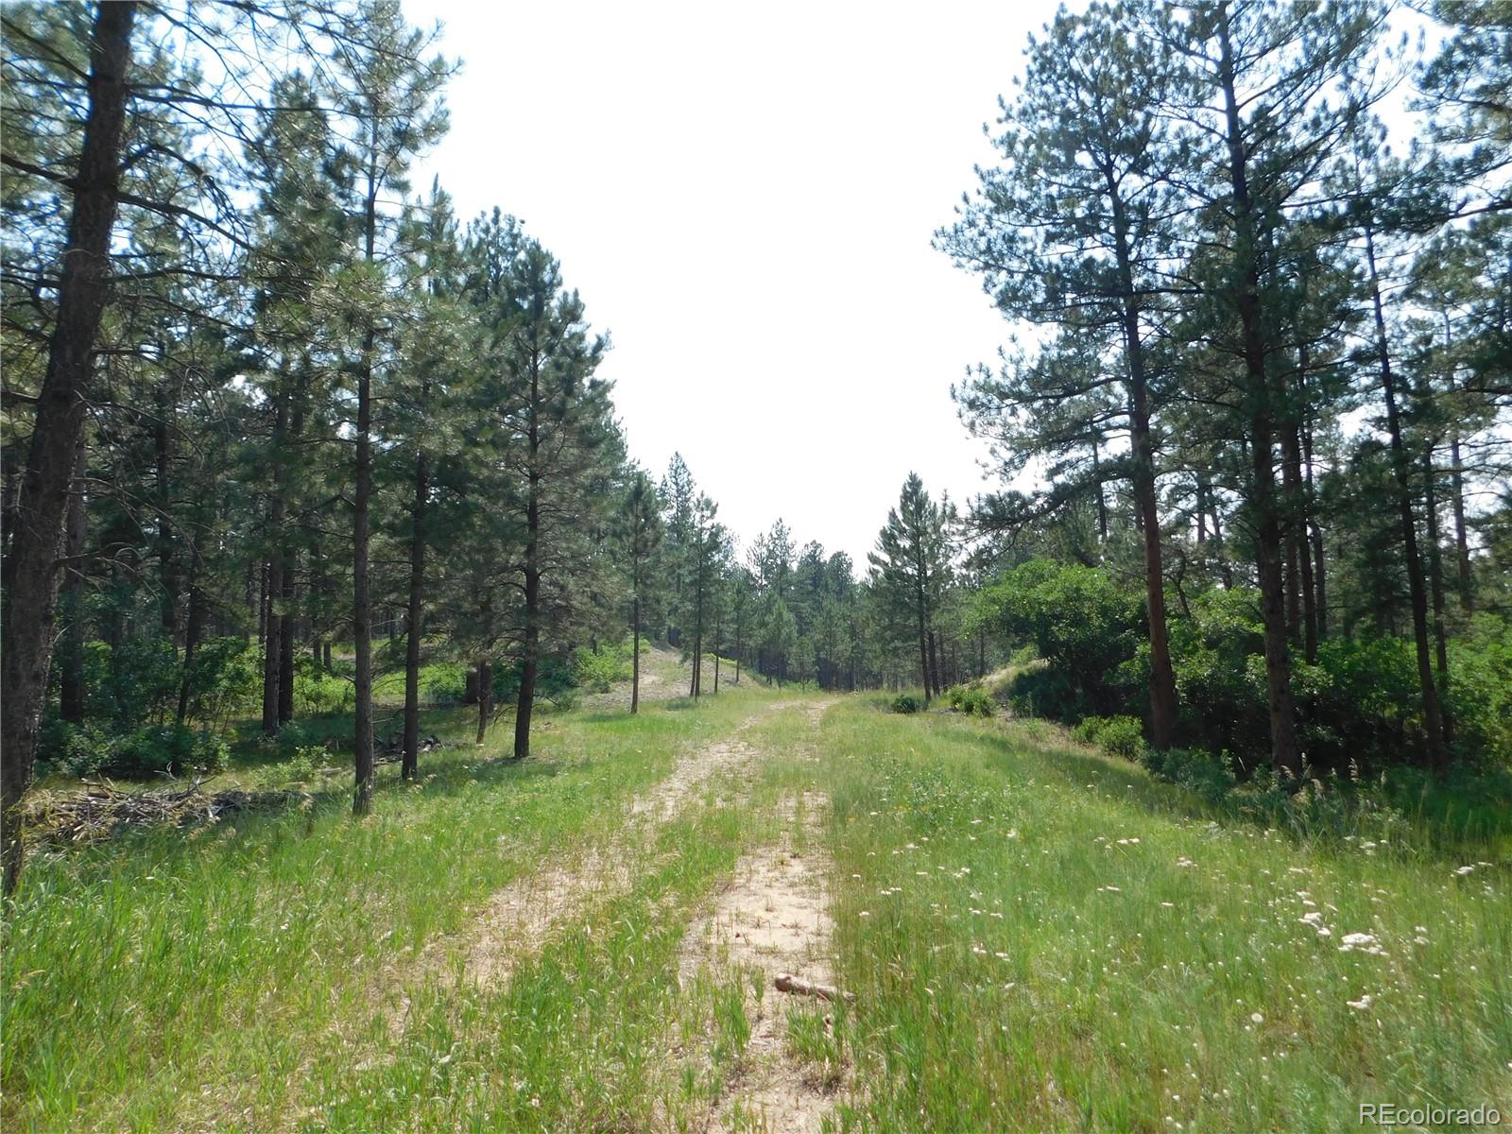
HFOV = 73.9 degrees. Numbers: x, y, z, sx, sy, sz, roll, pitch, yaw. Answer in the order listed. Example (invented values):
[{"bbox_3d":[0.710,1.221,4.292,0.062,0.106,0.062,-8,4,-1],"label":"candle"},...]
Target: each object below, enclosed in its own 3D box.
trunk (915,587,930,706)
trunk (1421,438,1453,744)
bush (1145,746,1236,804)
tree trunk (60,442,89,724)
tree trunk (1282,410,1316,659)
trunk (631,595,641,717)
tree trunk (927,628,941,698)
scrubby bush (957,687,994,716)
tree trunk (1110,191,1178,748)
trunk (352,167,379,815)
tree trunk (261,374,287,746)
[{"bbox_3d":[6.343,2.971,37.933,0.246,4.503,0.246,-4,-7,9],"label":"trunk"},{"bbox_3d":[12.966,0.446,19.118,0.300,5.885,0.260,-1,-6,0],"label":"trunk"},{"bbox_3d":[5.779,2.751,13.338,1.250,0.710,1.000,-1,-6,0],"label":"bush"},{"bbox_3d":[-13.089,0.309,19.298,0.420,5.513,0.400,-1,-6,0],"label":"tree trunk"},{"bbox_3d":[13.159,-0.635,24.284,0.325,6.181,0.325,-5,-8,28],"label":"tree trunk"},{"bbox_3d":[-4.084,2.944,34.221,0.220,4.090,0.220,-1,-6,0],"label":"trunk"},{"bbox_3d":[7.261,3.931,40.834,0.313,2.828,0.313,-5,-7,10],"label":"tree trunk"},{"bbox_3d":[7.138,4.362,32.551,1.250,0.949,1.150,-1,-6,0],"label":"scrubby bush"},{"bbox_3d":[7.810,-2.169,20.450,0.470,11.643,0.470,-5,-8,21],"label":"tree trunk"},{"bbox_3d":[-4.428,-0.997,11.405,0.260,7.508,0.230,-1,-6,0],"label":"trunk"},{"bbox_3d":[-11.581,-0.255,24.235,0.367,8.633,0.367,2,-8,-26],"label":"tree trunk"}]

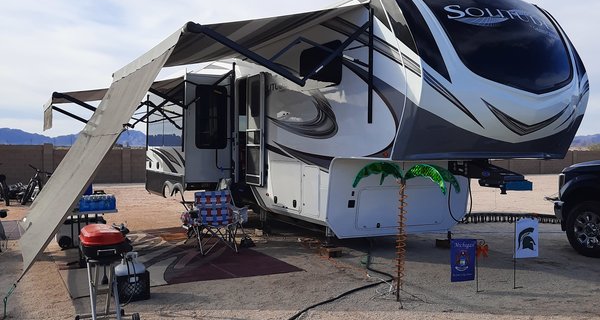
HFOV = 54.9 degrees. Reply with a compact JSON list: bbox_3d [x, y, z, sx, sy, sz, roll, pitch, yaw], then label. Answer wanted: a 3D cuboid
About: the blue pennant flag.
[{"bbox_3d":[1.786,1.098,6.300,0.305,0.457,0.020,0,1,-13],"label":"blue pennant flag"}]

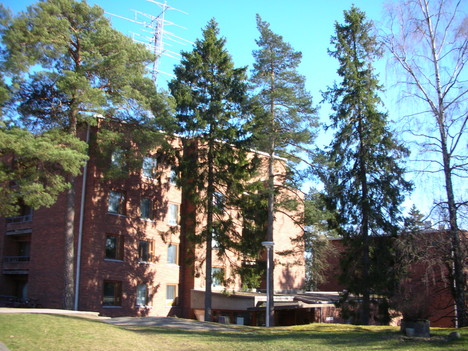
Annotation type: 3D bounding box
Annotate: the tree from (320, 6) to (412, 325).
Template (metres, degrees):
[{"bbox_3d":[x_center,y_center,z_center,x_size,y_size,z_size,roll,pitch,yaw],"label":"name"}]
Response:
[{"bbox_3d":[7.021,-1.130,25.377,4.900,17.490,4.900,-3,-13,16],"label":"tree"}]

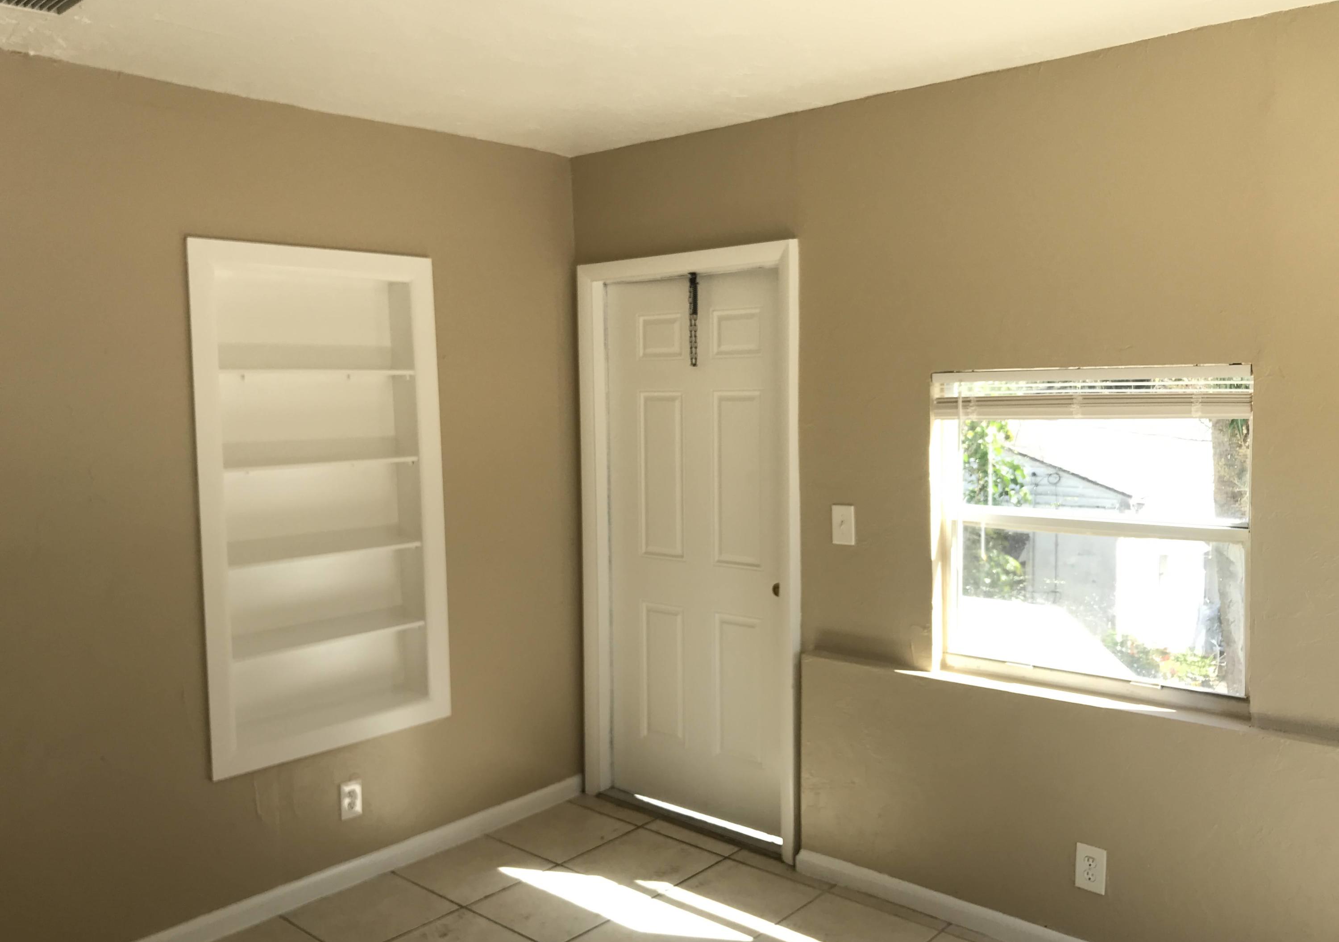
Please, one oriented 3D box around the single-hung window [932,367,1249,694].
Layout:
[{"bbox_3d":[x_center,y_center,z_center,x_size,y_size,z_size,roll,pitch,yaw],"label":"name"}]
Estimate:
[{"bbox_3d":[1.164,0.154,3.033,0.869,0.880,0.090,3,6,41],"label":"single-hung window"}]

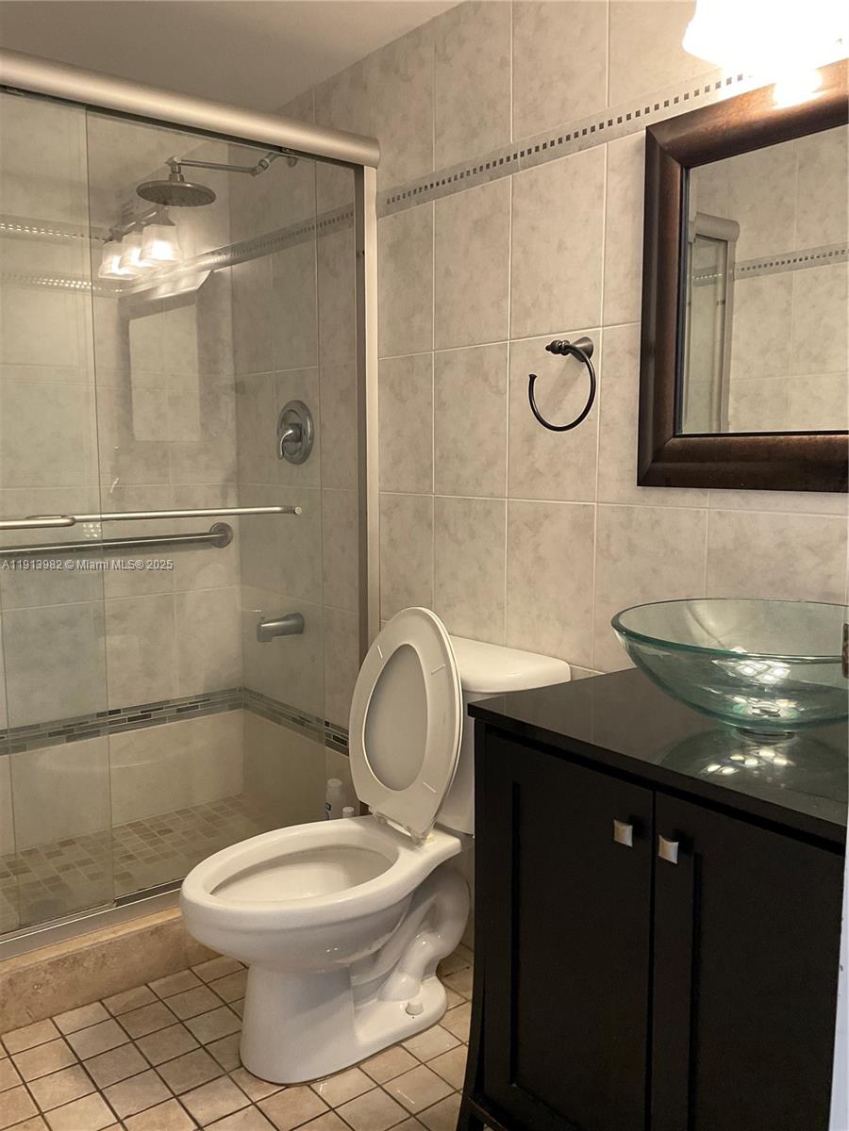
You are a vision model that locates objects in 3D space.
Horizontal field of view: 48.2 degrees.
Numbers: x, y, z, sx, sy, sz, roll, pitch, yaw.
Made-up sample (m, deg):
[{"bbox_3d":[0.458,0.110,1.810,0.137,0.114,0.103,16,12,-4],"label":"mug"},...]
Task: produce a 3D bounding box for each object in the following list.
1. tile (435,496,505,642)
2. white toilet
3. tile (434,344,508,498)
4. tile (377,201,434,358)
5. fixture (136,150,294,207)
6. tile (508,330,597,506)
[{"bbox_3d":[0.104,0.011,2.155,0.010,0.330,0.252,-5,8,-38],"label":"tile"},{"bbox_3d":[-0.138,0.517,1.905,0.735,0.845,0.475,-5,8,-38],"label":"white toilet"},{"bbox_3d":[0.104,-0.319,2.117,0.010,0.330,0.252,-5,8,-38],"label":"tile"},{"bbox_3d":[-0.052,-0.677,2.278,0.010,0.335,0.253,-5,8,-38],"label":"tile"},{"bbox_3d":[-0.547,-1.047,2.506,0.436,0.211,0.205,-5,8,-38],"label":"fixture"},{"bbox_3d":[0.260,-0.296,1.918,0.010,0.330,0.252,-5,8,-38],"label":"tile"}]

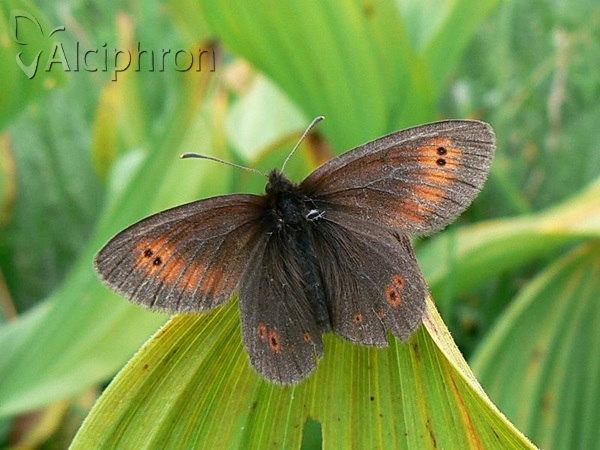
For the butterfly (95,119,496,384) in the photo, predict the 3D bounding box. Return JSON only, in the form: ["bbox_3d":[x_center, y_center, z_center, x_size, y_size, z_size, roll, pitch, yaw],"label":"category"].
[{"bbox_3d":[0.001,0.001,0.062,0.043,0.011,0.026,-19,70,-4],"label":"butterfly"}]

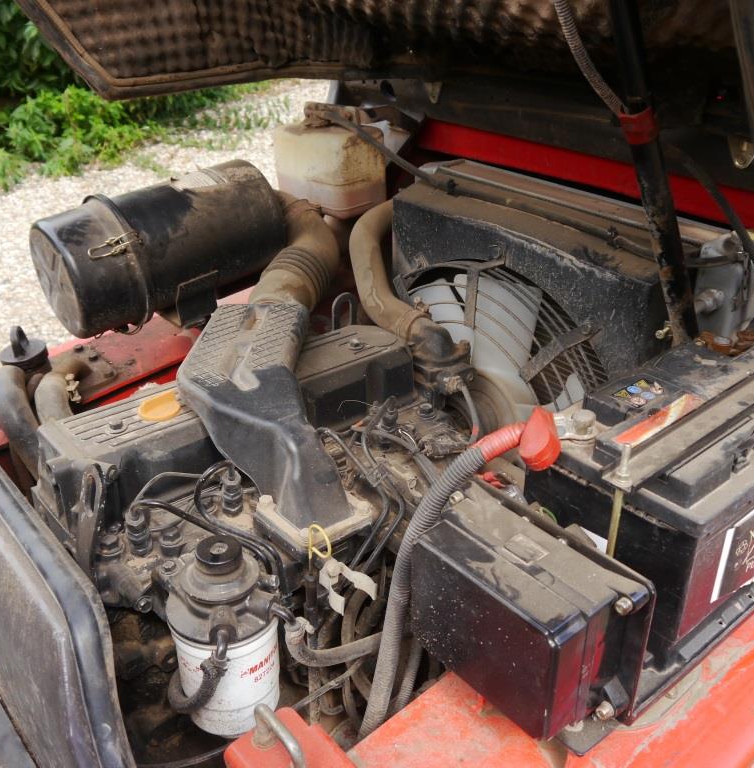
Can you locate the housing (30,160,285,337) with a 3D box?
[{"bbox_3d":[-0.338,-0.218,1.305,0.342,0.200,0.195,-28,38,-31],"label":"housing"}]

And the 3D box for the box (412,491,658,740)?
[{"bbox_3d":[0.111,0.182,0.656,0.090,0.130,0.170,-23,35,-34],"label":"box"}]

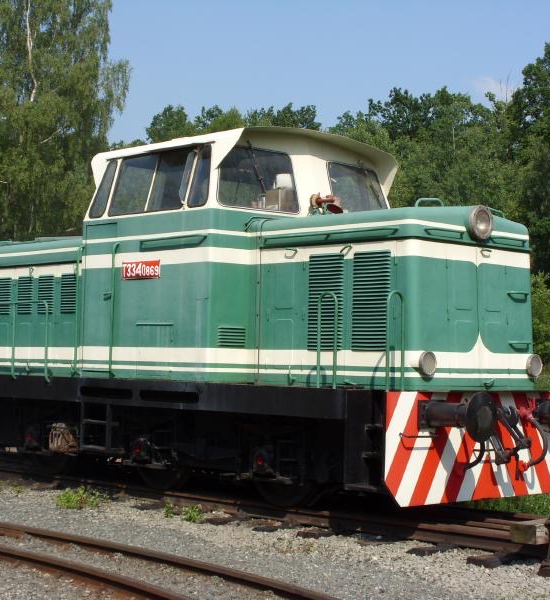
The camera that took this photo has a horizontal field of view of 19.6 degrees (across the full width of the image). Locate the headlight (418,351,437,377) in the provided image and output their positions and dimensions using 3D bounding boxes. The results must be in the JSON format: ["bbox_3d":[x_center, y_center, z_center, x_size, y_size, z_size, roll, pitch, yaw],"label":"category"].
[{"bbox_3d":[1.469,0.626,15.371,0.238,0.238,0.110,3,-3,-44],"label":"headlight"}]

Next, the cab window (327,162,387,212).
[{"bbox_3d":[0.991,-1.240,18.570,0.050,0.733,1.069,-18,-13,36],"label":"cab window"}]

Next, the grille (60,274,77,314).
[{"bbox_3d":[-2.504,-0.074,19.433,0.035,0.480,0.332,5,-4,-43],"label":"grille"}]

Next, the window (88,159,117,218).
[{"bbox_3d":[-1.991,-1.278,18.535,0.050,0.670,0.320,23,-16,-41],"label":"window"}]

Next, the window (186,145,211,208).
[{"bbox_3d":[-0.762,-1.323,17.154,0.050,0.723,0.376,24,-17,-41],"label":"window"}]

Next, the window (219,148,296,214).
[{"bbox_3d":[-0.197,-1.314,17.393,1.049,0.733,0.050,2,-16,-35],"label":"window"}]

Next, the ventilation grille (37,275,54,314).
[{"bbox_3d":[-2.835,-0.054,19.781,0.035,0.480,0.332,5,-4,-43],"label":"ventilation grille"}]

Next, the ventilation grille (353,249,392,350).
[{"bbox_3d":[0.961,0.012,15.928,0.040,0.985,0.495,3,-3,-43],"label":"ventilation grille"}]

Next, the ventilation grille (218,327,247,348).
[{"bbox_3d":[-0.453,0.401,17.065,0.346,0.213,0.035,2,-2,-35],"label":"ventilation grille"}]

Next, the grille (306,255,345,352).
[{"bbox_3d":[0.525,0.032,16.392,0.040,0.975,0.500,3,-3,-43],"label":"grille"}]

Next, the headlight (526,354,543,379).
[{"bbox_3d":[2.680,0.690,16.524,0.238,0.238,0.110,3,-3,-44],"label":"headlight"}]

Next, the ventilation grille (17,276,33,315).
[{"bbox_3d":[-3.183,-0.050,20.344,0.040,0.470,0.333,3,-3,-43],"label":"ventilation grille"}]

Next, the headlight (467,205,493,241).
[{"bbox_3d":[2.062,-0.779,16.187,0.350,0.350,0.130,3,-3,-43],"label":"headlight"}]

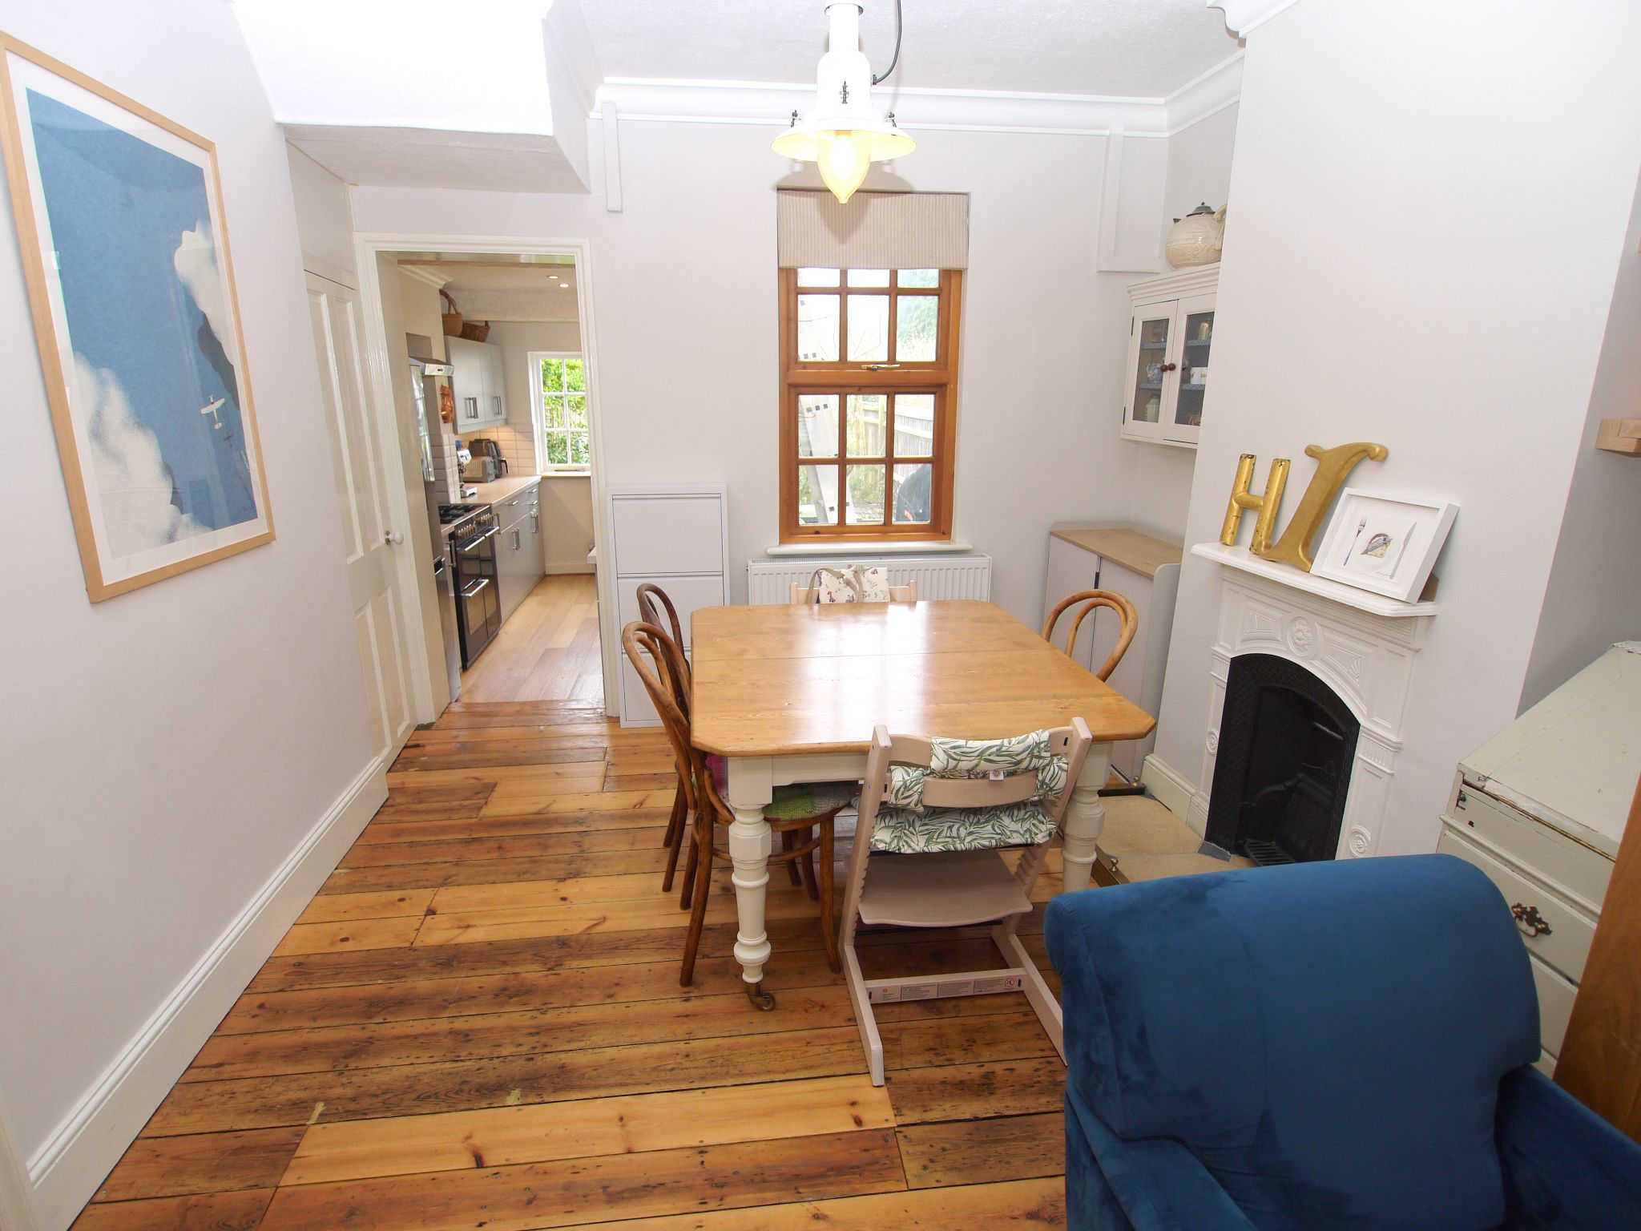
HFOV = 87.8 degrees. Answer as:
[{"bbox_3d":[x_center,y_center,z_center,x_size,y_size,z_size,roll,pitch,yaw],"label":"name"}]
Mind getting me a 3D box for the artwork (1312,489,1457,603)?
[{"bbox_3d":[1.348,-0.174,2.053,0.030,0.229,0.296,13,12,-15],"label":"artwork"}]

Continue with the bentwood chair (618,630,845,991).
[{"bbox_3d":[-0.204,0.461,2.249,0.540,0.905,0.410,-2,16,-9],"label":"bentwood chair"}]

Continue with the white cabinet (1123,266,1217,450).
[{"bbox_3d":[1.417,-0.969,3.275,0.213,0.614,0.755,-2,16,-7],"label":"white cabinet"}]

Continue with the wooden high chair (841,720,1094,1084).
[{"bbox_3d":[0.324,0.584,2.044,0.460,0.790,0.490,-2,16,-7],"label":"wooden high chair"}]

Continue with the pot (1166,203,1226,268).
[{"bbox_3d":[1.416,-1.401,3.174,0.235,0.260,0.290,-6,17,-21],"label":"pot"}]

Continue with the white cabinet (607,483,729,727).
[{"bbox_3d":[-0.648,-0.040,3.772,0.497,1.071,0.158,-2,16,-7],"label":"white cabinet"}]

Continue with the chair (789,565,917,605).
[{"bbox_3d":[0.144,0.307,3.050,0.460,0.790,0.490,-2,16,-7],"label":"chair"}]

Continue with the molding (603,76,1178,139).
[{"bbox_3d":[0.296,-2.007,3.381,2.346,0.105,0.075,-2,16,-7],"label":"molding"}]

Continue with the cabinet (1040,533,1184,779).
[{"bbox_3d":[1.318,0.110,3.634,0.380,0.865,0.948,-2,16,-7],"label":"cabinet"}]

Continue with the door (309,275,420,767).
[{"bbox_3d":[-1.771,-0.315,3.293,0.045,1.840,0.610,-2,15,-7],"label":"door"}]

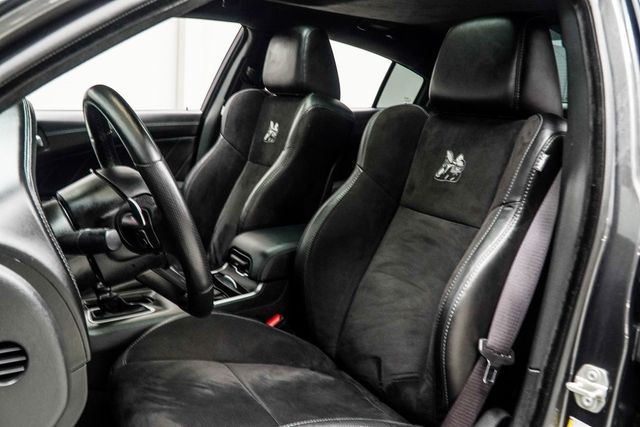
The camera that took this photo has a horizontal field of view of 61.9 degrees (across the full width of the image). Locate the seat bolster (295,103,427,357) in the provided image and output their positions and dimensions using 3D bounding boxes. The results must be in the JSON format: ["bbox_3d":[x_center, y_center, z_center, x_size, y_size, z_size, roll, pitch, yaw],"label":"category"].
[{"bbox_3d":[0.076,0.019,1.363,0.180,0.635,0.137,22,-2,-43],"label":"seat bolster"}]

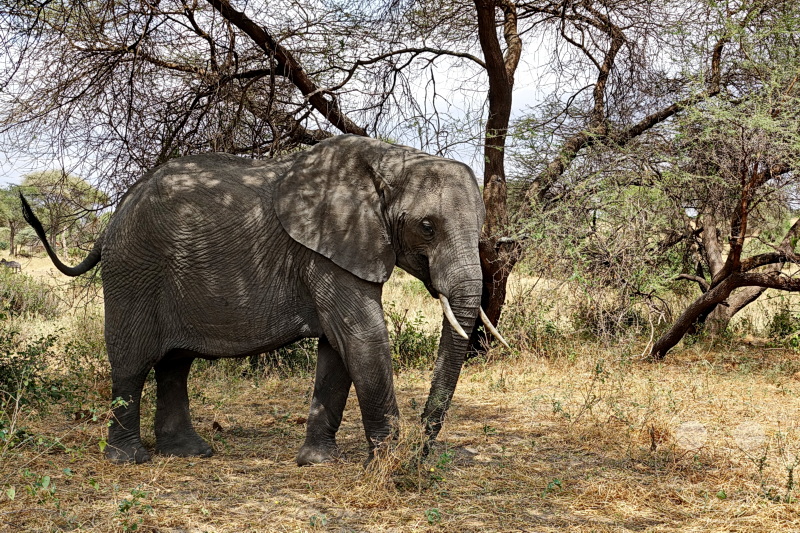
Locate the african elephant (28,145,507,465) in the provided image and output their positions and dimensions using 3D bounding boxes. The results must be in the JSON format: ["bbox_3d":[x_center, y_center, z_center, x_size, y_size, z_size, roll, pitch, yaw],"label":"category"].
[{"bbox_3d":[-1.130,0.270,7.300,4.000,2.650,1.250,0,1,11],"label":"african elephant"}]

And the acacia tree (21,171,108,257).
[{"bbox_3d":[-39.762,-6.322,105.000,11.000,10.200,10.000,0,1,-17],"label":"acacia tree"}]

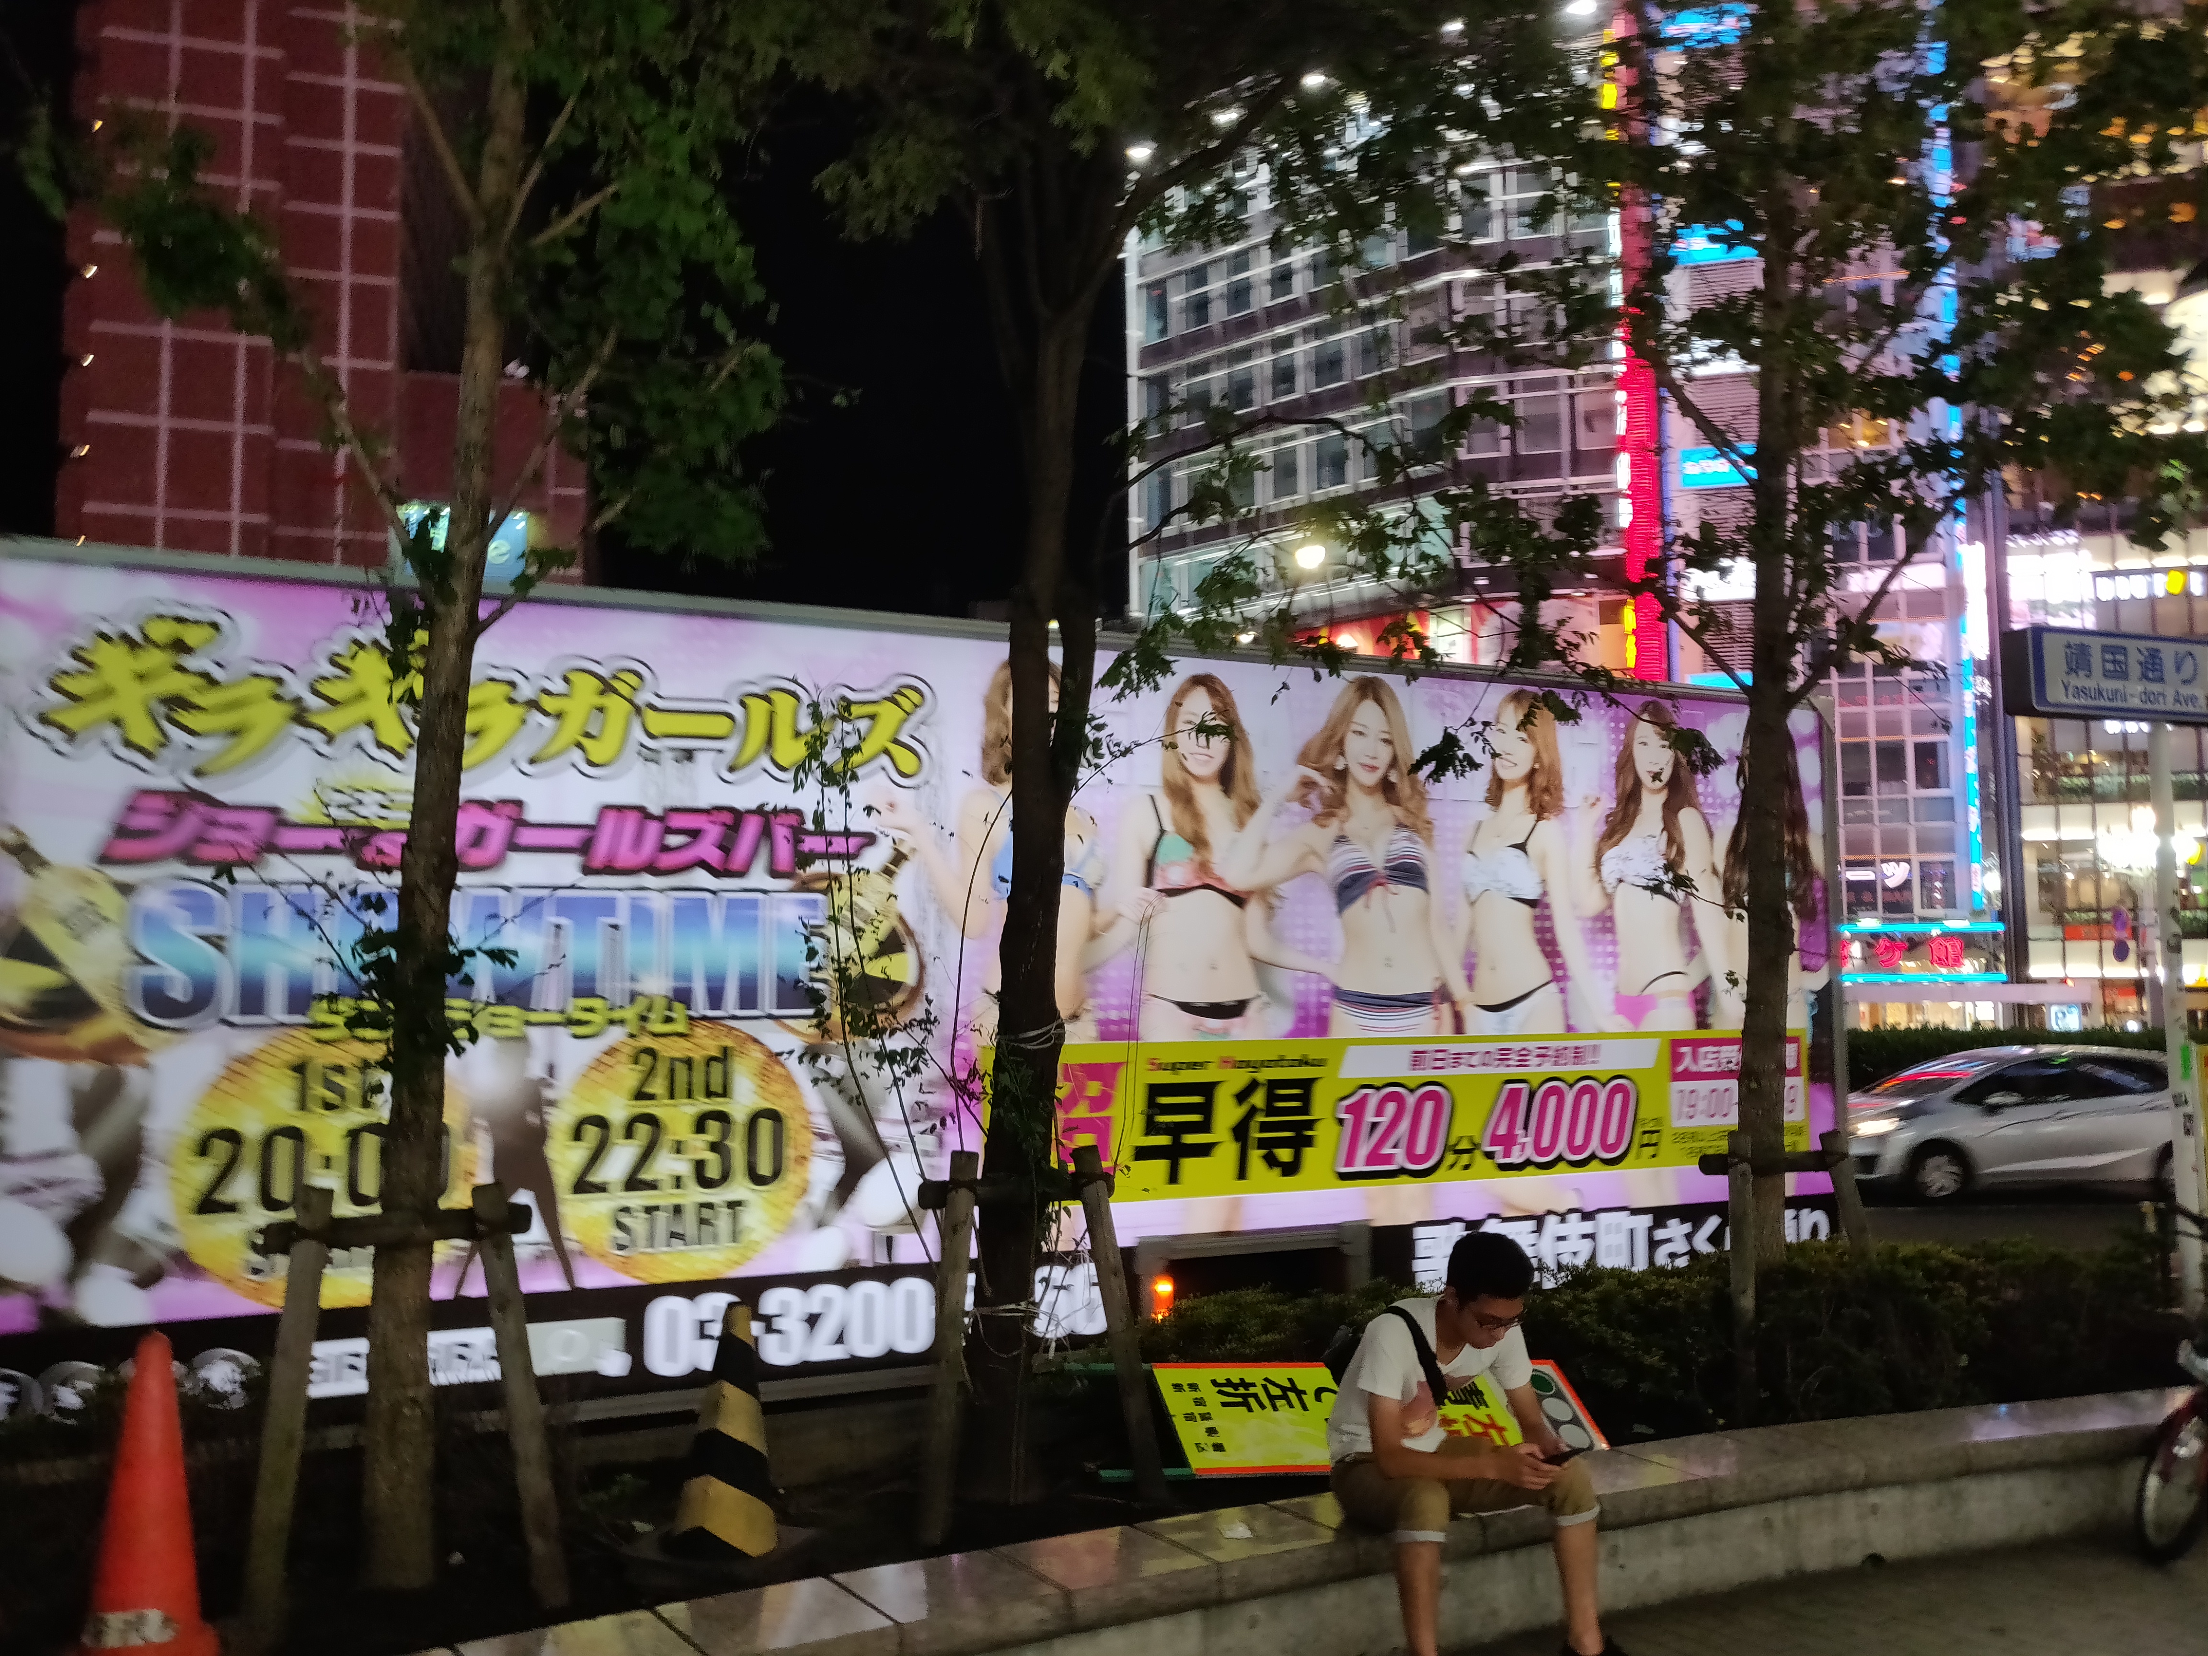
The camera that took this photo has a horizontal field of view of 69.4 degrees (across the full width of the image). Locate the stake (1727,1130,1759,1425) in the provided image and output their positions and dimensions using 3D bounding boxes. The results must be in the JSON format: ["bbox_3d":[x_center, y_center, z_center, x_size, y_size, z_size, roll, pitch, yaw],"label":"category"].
[{"bbox_3d":[2.148,1.514,5.357,0.080,0.985,0.080,-2,-5,22],"label":"stake"}]

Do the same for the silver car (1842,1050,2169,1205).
[{"bbox_3d":[9.433,3.050,16.724,3.955,1.525,1.695,0,-4,-3],"label":"silver car"}]

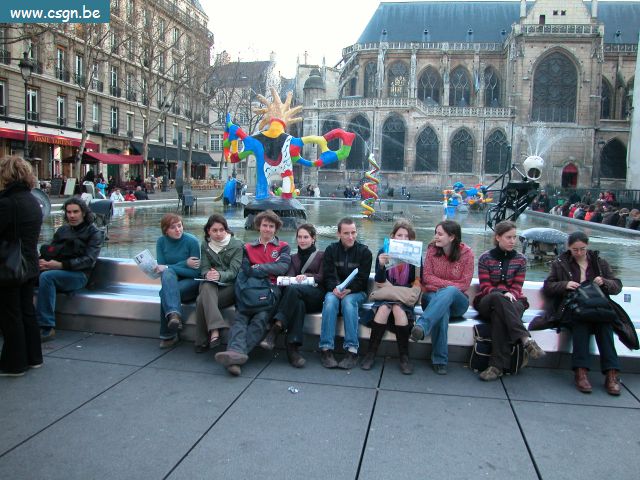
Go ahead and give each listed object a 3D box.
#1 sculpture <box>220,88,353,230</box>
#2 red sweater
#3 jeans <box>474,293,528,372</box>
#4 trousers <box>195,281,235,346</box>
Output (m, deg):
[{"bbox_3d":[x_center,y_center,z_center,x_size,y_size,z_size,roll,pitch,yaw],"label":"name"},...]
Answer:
[{"bbox_3d":[-0.777,-2.122,13.400,3.300,3.550,1.700,0,6,-3],"label":"sculpture"},{"bbox_3d":[1.084,0.249,4.371,0.460,0.450,0.380,2,6,14],"label":"red sweater"},{"bbox_3d":[1.544,0.725,4.380,0.440,0.620,0.600,2,6,16],"label":"jeans"},{"bbox_3d":[-1.010,0.658,4.980,0.390,0.600,0.570,1,6,0],"label":"trousers"}]

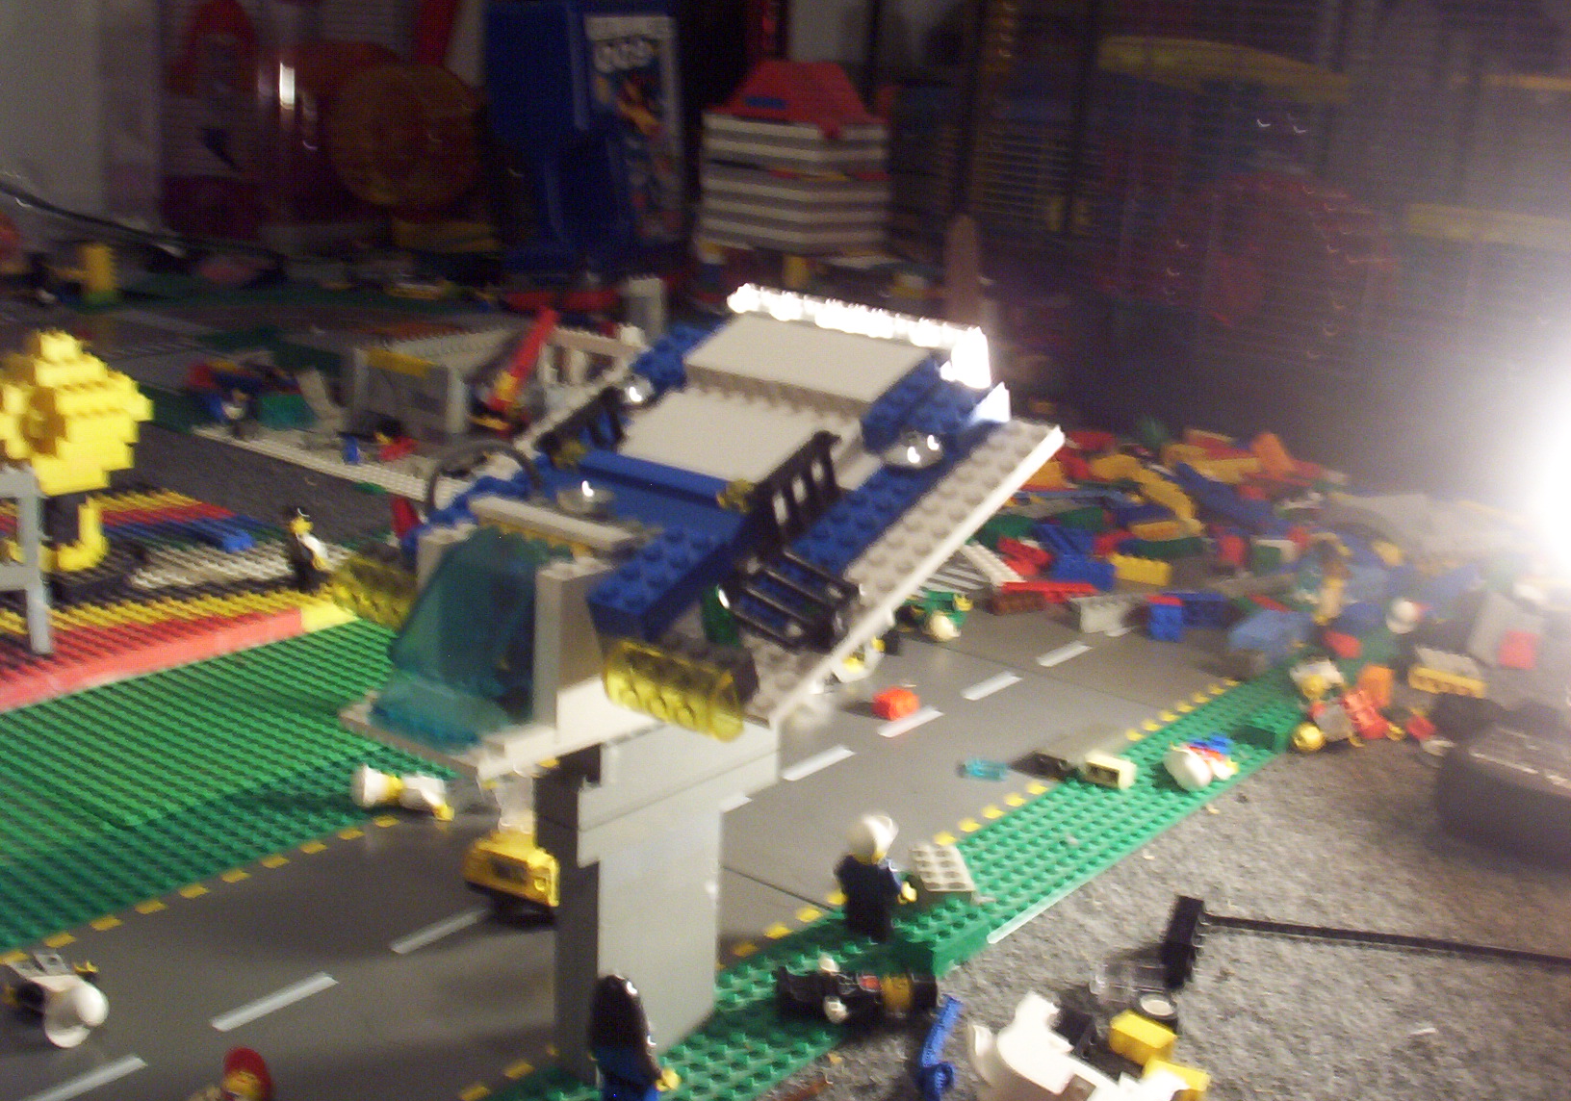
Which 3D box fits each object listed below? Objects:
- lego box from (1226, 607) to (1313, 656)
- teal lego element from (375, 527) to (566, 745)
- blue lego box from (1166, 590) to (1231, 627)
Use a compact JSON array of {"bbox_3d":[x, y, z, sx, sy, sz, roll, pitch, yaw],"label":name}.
[{"bbox_3d":[0.235,0.040,0.855,0.032,0.017,0.024,13,18,31],"label":"lego box"},{"bbox_3d":[-0.077,0.021,0.434,0.034,0.043,0.034,14,18,39],"label":"teal lego element"},{"bbox_3d":[0.207,0.031,0.895,0.032,0.015,0.011,1,16,-9],"label":"blue lego box"}]

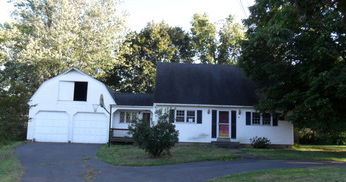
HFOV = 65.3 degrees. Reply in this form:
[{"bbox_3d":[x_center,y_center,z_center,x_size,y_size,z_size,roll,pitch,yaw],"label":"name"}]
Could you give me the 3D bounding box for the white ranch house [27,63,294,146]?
[{"bbox_3d":[-0.805,0.869,22.832,18.750,6.650,8.000,2,-6,0],"label":"white ranch house"}]

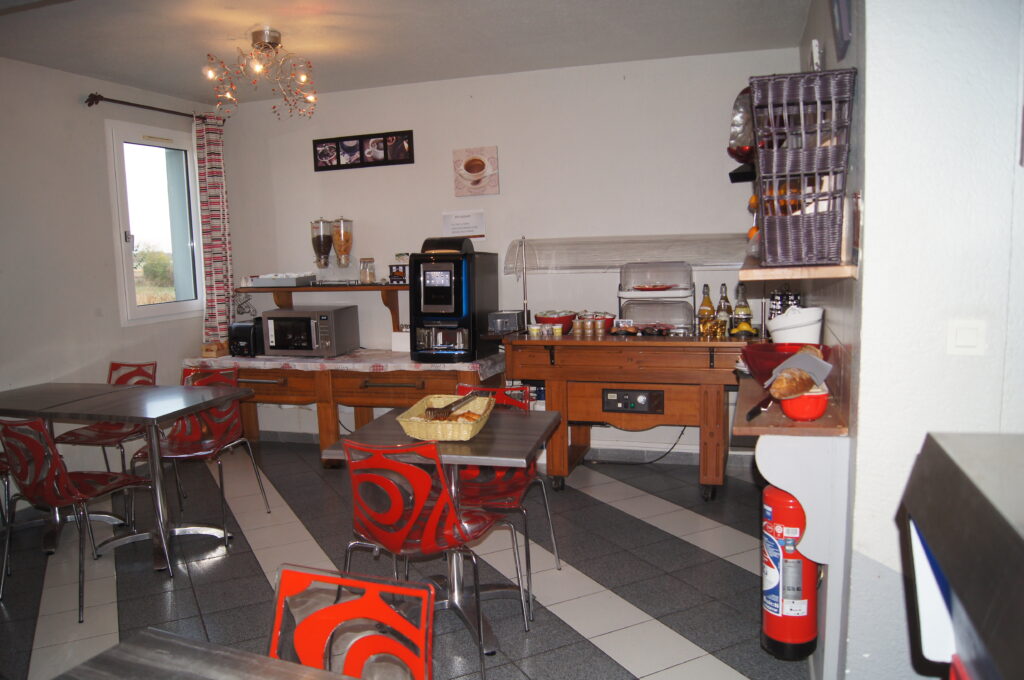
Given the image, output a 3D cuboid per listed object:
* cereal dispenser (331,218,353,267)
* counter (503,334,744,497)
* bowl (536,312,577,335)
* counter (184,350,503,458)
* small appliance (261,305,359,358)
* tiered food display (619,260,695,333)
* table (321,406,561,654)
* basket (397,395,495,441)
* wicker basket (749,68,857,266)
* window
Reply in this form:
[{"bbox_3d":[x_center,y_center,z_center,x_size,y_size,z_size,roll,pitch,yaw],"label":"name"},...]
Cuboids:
[{"bbox_3d":[-1.180,-0.680,5.363,0.145,0.345,0.165,0,7,17],"label":"cereal dispenser"},{"bbox_3d":[0.748,0.406,4.483,1.450,0.870,0.660,1,7,18],"label":"counter"},{"bbox_3d":[0.275,-0.100,4.602,0.252,0.125,0.252,-2,7,0],"label":"bowl"},{"bbox_3d":[-1.145,0.472,5.303,2.150,0.725,0.560,0,7,17],"label":"counter"},{"bbox_3d":[-1.365,-0.067,5.264,0.545,0.295,0.445,2,7,25],"label":"small appliance"},{"bbox_3d":[0.841,-0.251,4.460,0.435,0.420,0.330,1,7,18],"label":"tiered food display"},{"bbox_3d":[-0.215,0.691,2.877,0.700,0.730,0.700,0,7,12],"label":"table"},{"bbox_3d":[-0.233,0.288,2.845,0.295,0.075,0.410,-1,7,9],"label":"basket"},{"bbox_3d":[0.745,-0.429,1.996,0.250,0.475,0.250,1,7,18],"label":"wicker basket"},{"bbox_3d":[-2.321,-0.758,5.066,0.080,1.280,0.830,1,7,18],"label":"window"}]

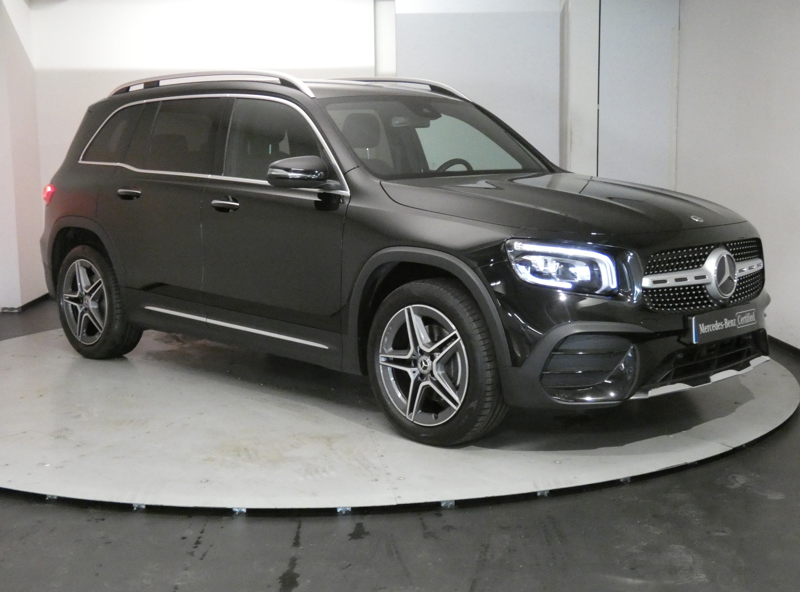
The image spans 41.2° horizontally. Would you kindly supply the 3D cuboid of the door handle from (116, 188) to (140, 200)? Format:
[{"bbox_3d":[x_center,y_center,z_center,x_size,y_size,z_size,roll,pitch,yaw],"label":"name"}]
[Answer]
[{"bbox_3d":[-1.543,-0.578,6.042,0.225,0.058,0.055,7,9,44],"label":"door handle"}]

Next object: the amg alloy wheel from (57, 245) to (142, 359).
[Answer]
[{"bbox_3d":[-1.847,0.026,6.545,0.715,0.710,0.240,7,11,44],"label":"amg alloy wheel"}]

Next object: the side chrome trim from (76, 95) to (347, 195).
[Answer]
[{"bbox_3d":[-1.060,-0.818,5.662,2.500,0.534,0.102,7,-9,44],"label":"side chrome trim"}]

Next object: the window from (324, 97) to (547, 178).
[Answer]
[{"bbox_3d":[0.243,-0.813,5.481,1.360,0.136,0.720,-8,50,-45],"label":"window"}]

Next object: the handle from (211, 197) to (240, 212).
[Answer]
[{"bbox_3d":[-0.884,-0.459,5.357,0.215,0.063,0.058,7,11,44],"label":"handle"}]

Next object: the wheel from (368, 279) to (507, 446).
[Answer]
[{"bbox_3d":[0.168,0.281,4.573,0.715,0.710,0.240,7,9,44],"label":"wheel"}]

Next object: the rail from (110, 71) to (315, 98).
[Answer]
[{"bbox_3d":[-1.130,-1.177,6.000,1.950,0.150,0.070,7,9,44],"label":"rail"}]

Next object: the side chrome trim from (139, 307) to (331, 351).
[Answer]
[{"bbox_3d":[-0.888,0.155,5.474,1.570,0.035,0.030,9,10,44],"label":"side chrome trim"}]

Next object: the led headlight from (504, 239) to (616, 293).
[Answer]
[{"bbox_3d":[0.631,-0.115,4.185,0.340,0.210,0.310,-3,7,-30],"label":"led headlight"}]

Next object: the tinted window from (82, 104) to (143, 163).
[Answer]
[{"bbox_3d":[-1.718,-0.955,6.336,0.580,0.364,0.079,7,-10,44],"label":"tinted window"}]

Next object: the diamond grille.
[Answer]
[{"bbox_3d":[1.333,-0.085,4.500,0.105,0.280,1.000,7,11,44],"label":"diamond grille"}]

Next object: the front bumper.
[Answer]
[{"bbox_3d":[1.187,0.158,4.680,0.520,0.490,1.820,7,9,44],"label":"front bumper"}]

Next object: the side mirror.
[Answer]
[{"bbox_3d":[-0.471,-0.579,4.938,0.190,0.150,0.215,7,11,44],"label":"side mirror"}]

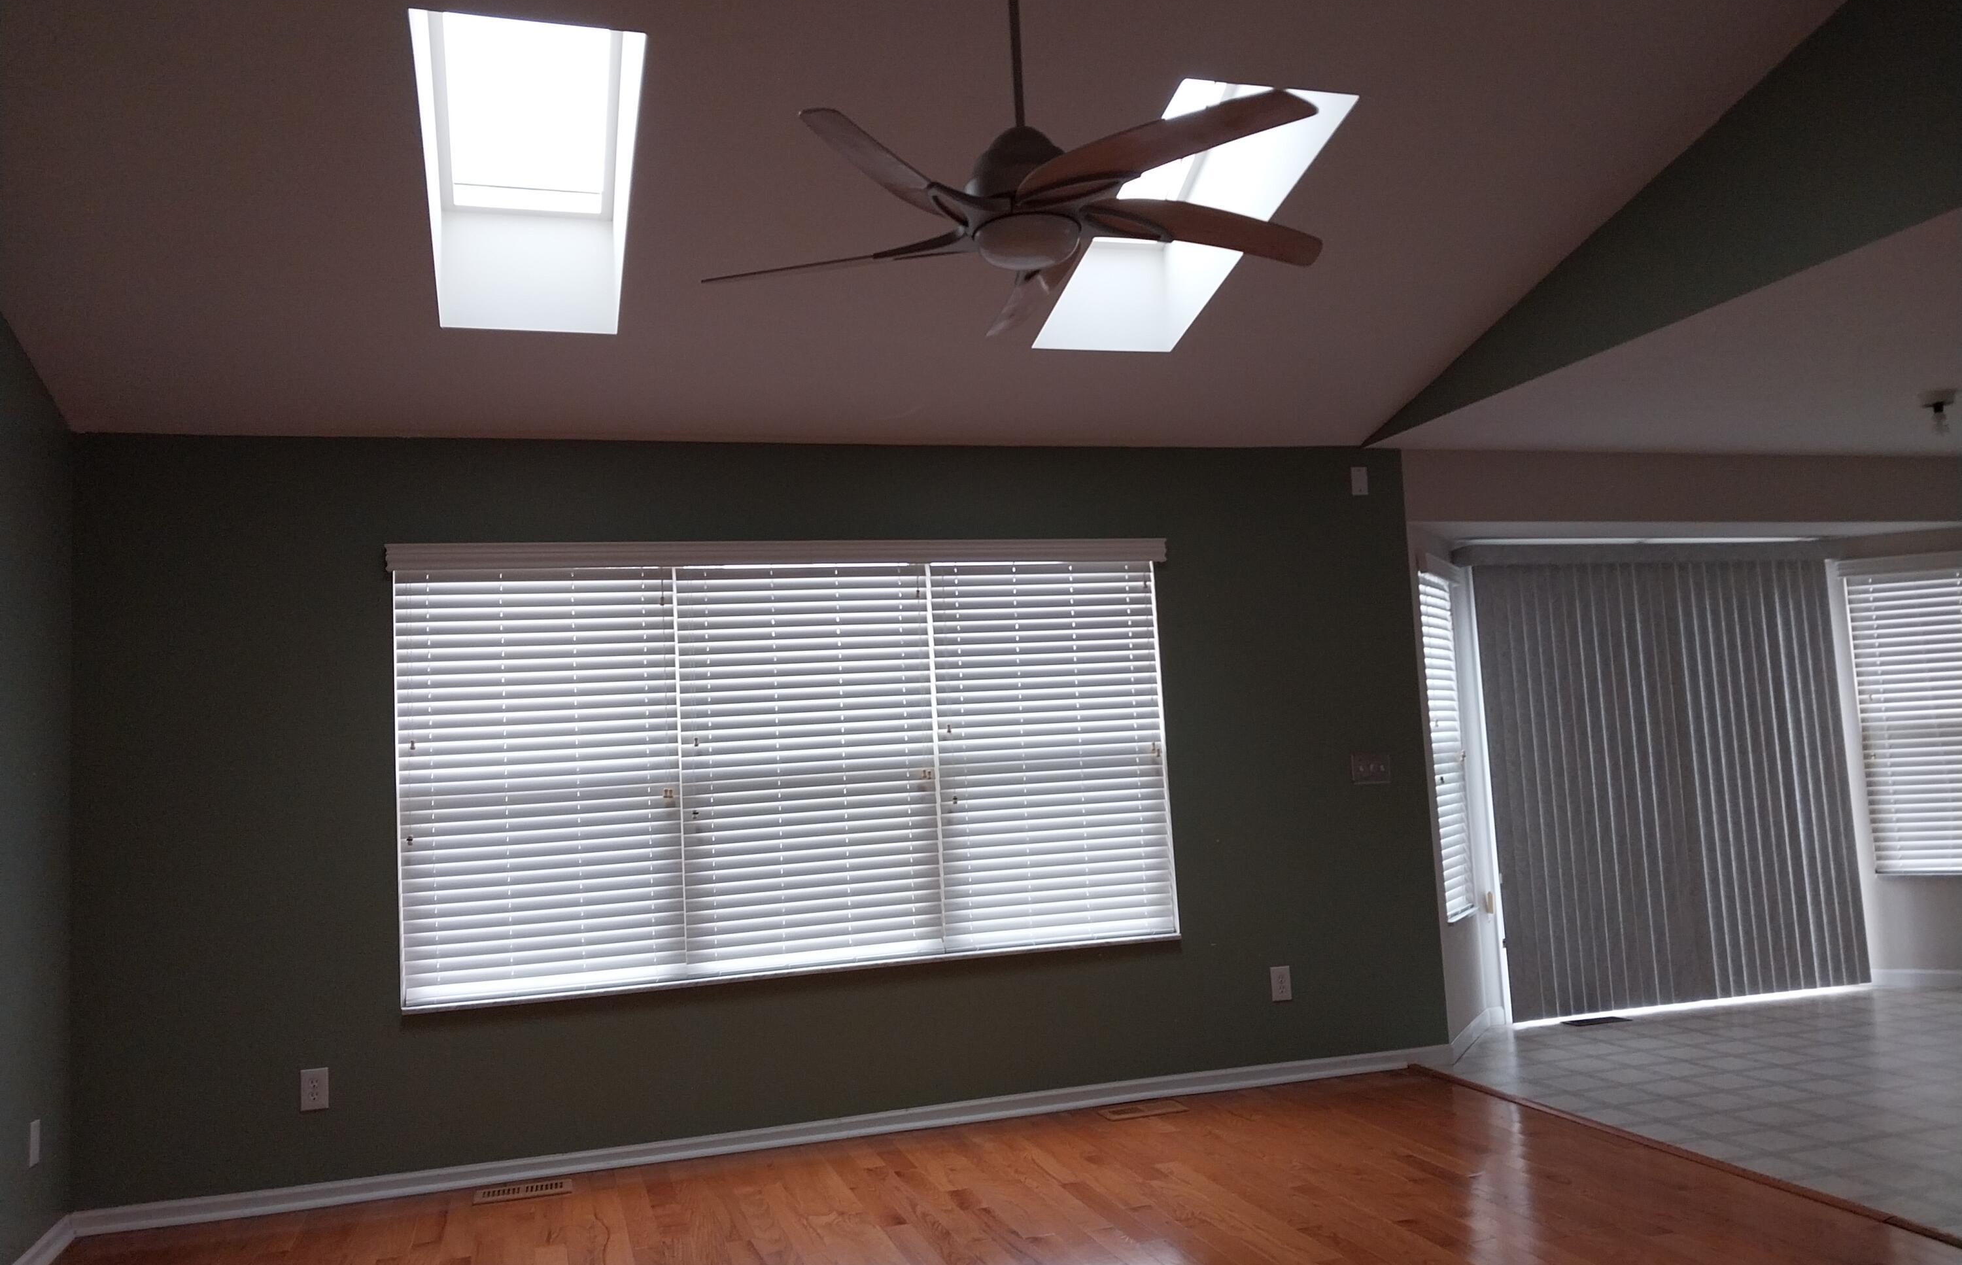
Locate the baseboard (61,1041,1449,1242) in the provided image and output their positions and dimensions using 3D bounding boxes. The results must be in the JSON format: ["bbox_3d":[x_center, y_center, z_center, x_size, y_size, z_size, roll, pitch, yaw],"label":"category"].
[{"bbox_3d":[-0.428,1.697,5.038,4.710,0.075,0.020,-1,-5,-17],"label":"baseboard"}]

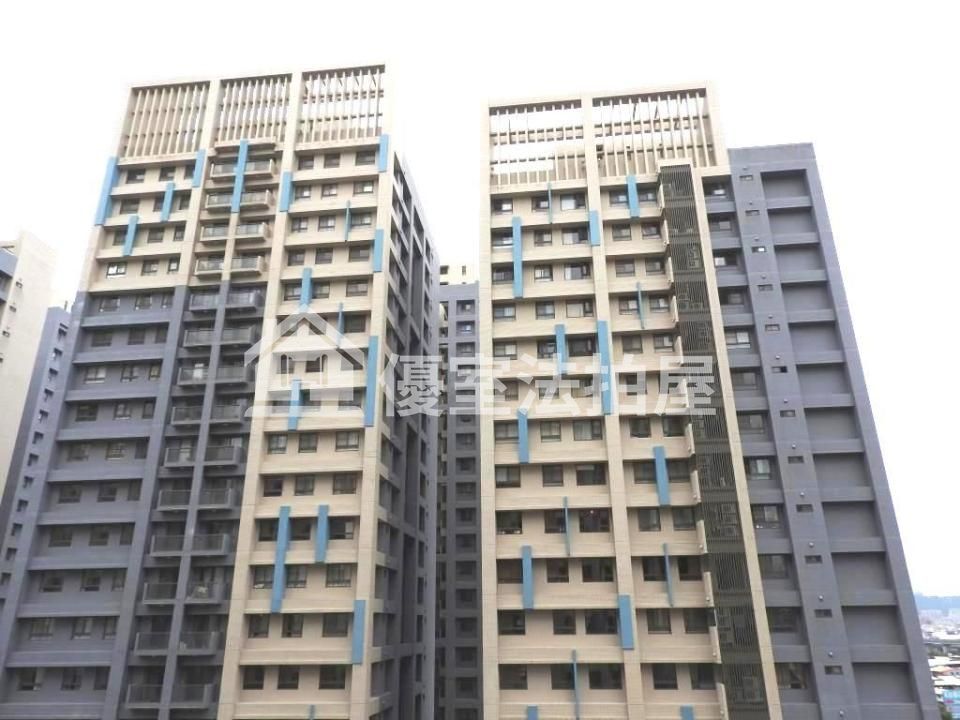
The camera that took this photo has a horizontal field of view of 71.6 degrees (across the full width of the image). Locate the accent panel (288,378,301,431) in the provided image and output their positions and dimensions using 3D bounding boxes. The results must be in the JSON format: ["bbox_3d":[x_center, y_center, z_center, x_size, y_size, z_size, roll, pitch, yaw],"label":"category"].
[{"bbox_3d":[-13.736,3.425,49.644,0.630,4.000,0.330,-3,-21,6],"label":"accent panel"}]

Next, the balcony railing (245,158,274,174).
[{"bbox_3d":[-19.614,-16.990,58.668,2.550,1.380,0.700,-3,-21,6],"label":"balcony railing"}]

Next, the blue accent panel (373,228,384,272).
[{"bbox_3d":[-8.329,-9.010,55.111,0.660,4.000,0.220,-3,-21,5],"label":"blue accent panel"}]

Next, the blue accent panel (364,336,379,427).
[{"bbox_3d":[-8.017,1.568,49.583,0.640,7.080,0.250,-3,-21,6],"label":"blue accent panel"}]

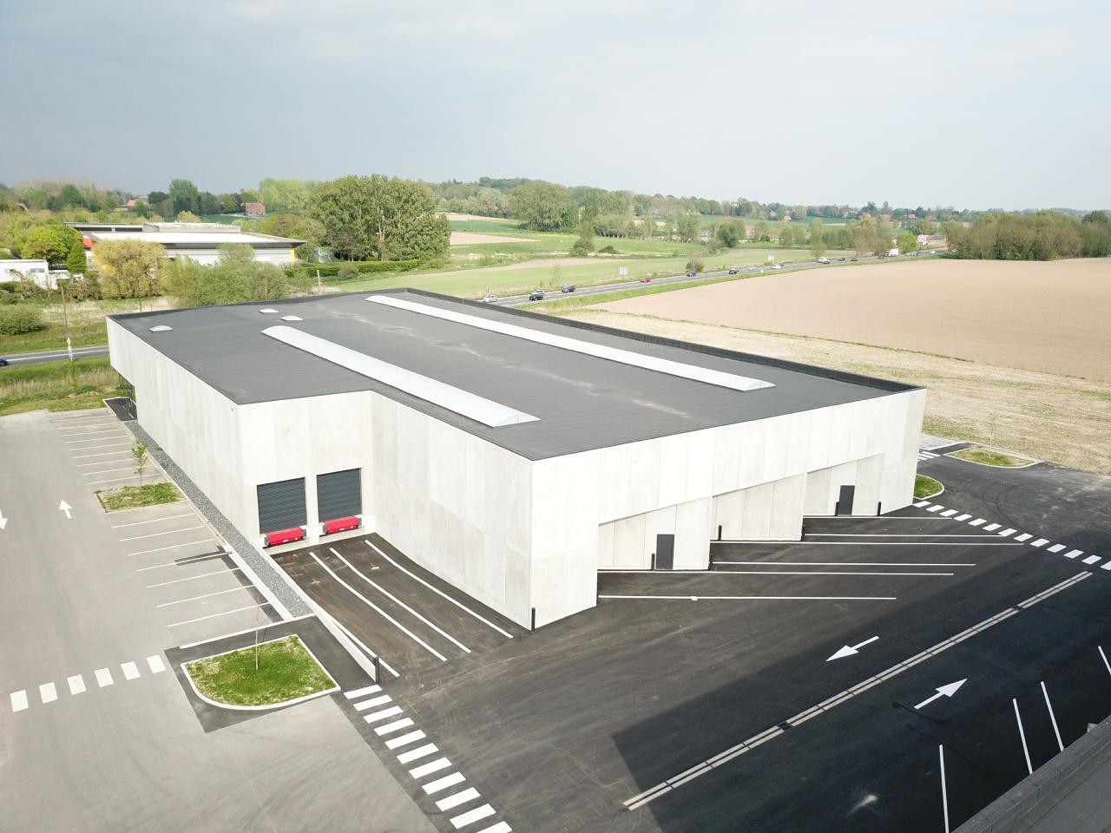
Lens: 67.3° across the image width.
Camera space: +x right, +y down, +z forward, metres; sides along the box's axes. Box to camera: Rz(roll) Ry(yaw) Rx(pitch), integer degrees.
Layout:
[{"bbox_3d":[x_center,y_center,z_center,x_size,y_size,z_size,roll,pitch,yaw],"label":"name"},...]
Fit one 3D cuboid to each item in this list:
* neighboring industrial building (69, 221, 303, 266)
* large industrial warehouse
[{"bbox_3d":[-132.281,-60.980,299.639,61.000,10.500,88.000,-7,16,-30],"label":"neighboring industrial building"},{"bbox_3d":[-14.448,-3.306,77.151,40.000,8.700,79.540,-9,17,-34],"label":"large industrial warehouse"}]

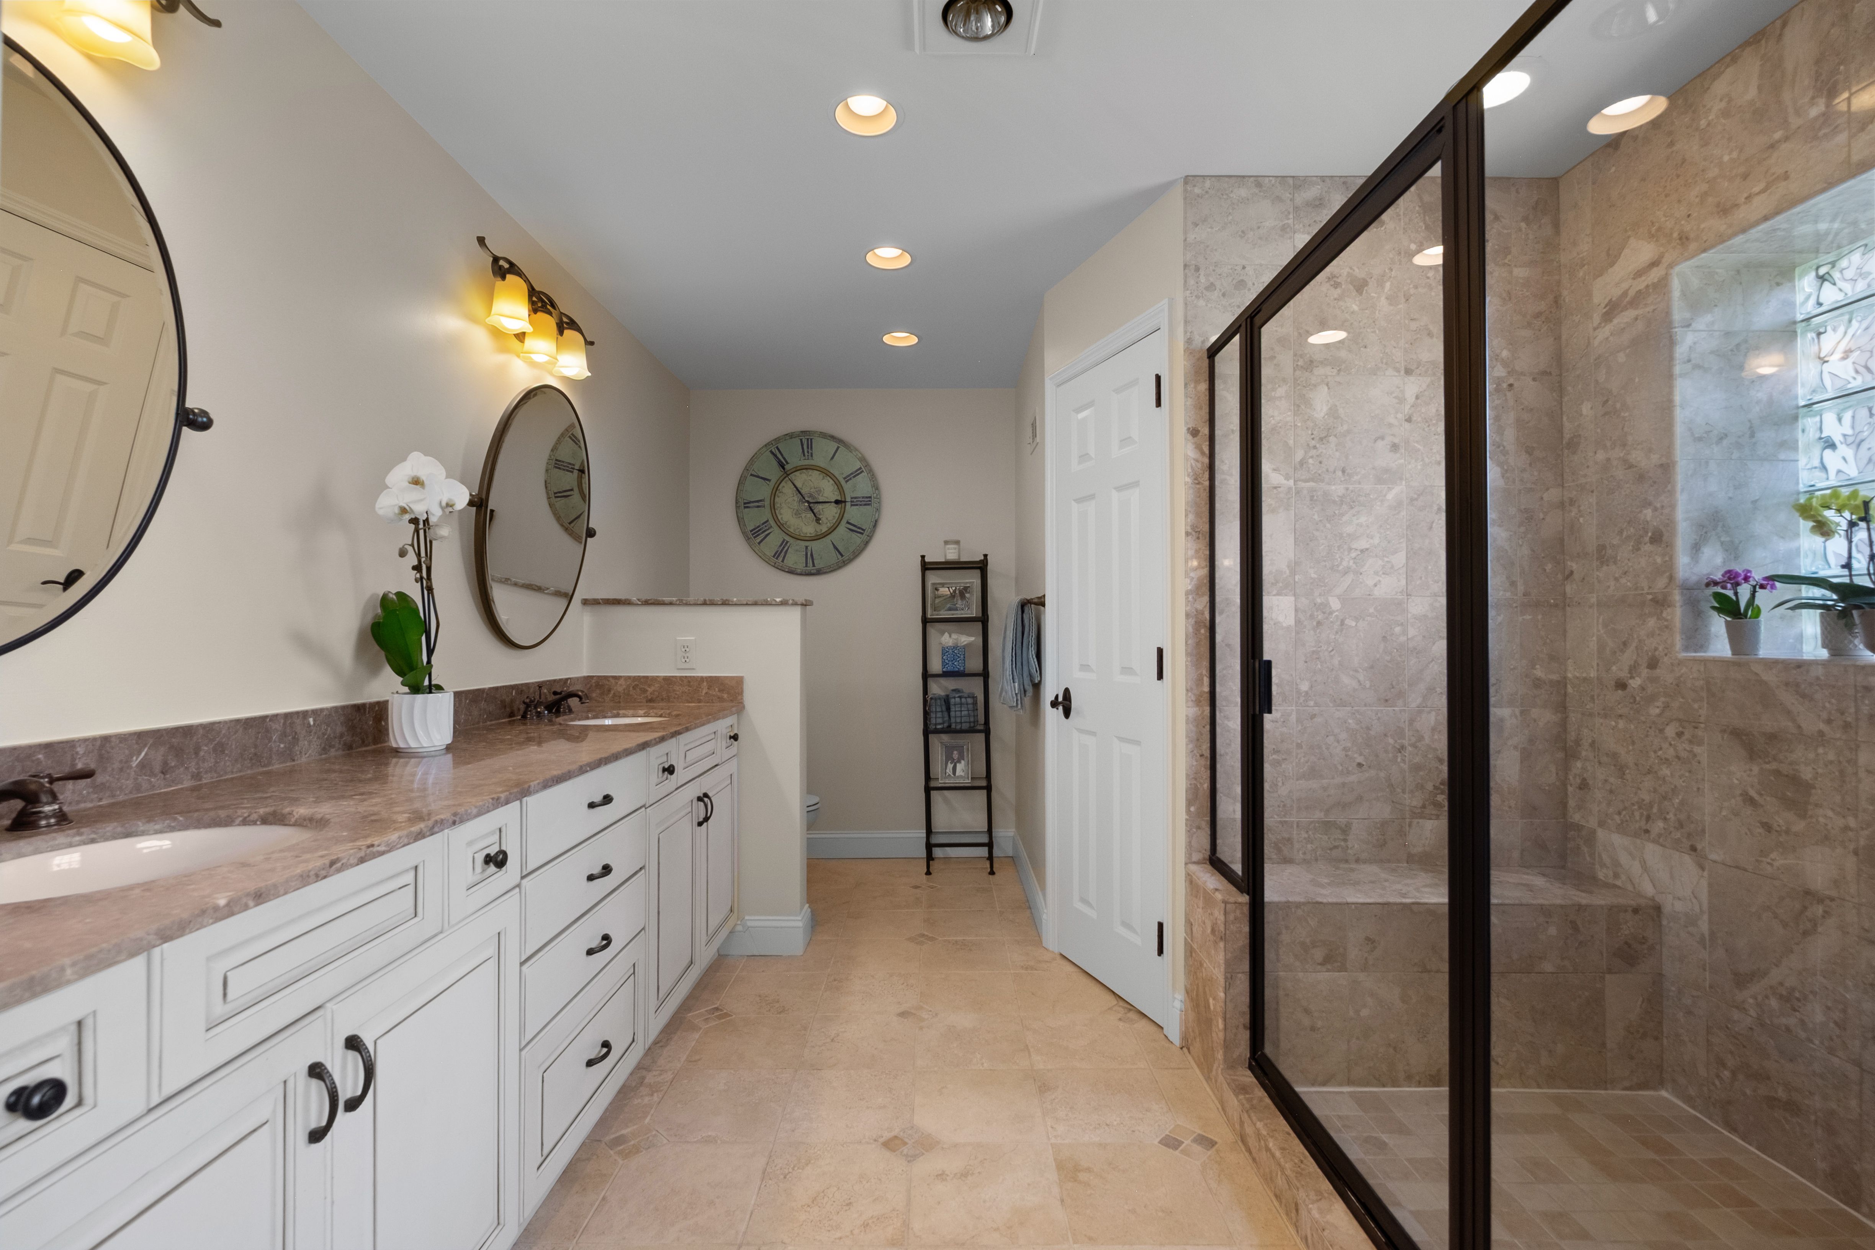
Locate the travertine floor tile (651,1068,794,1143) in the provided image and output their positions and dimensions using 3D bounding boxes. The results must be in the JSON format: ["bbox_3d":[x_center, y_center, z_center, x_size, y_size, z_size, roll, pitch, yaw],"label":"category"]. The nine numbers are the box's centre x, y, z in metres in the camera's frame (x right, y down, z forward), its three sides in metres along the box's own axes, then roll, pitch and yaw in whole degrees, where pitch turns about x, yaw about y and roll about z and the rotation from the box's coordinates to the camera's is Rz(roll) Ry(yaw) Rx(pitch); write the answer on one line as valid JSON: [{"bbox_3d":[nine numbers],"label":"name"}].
[{"bbox_3d":[-0.530,1.188,1.929,0.310,0.011,0.293,0,-1,0],"label":"travertine floor tile"}]

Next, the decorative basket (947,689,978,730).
[{"bbox_3d":[0.122,0.420,3.840,0.145,0.200,0.160,0,0,0],"label":"decorative basket"}]

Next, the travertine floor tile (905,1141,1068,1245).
[{"bbox_3d":[0.097,1.183,1.626,0.310,0.011,0.298,0,-1,0],"label":"travertine floor tile"}]

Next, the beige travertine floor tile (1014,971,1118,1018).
[{"bbox_3d":[0.411,1.193,2.523,0.310,0.011,0.298,0,-1,0],"label":"beige travertine floor tile"}]

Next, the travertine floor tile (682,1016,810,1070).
[{"bbox_3d":[-0.530,1.191,2.225,0.310,0.011,0.293,0,-1,0],"label":"travertine floor tile"}]

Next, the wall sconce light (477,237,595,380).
[{"bbox_3d":[-1.187,-0.886,2.340,0.165,0.225,0.655,0,0,0],"label":"wall sconce light"}]

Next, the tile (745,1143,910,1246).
[{"bbox_3d":[-0.217,1.199,1.649,0.315,0.012,0.295,0,0,0],"label":"tile"}]

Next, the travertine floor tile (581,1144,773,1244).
[{"bbox_3d":[-0.532,1.183,1.626,0.310,0.011,0.298,0,-1,0],"label":"travertine floor tile"}]

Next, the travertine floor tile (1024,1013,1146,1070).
[{"bbox_3d":[0.417,1.203,2.250,0.309,0.012,0.301,0,0,0],"label":"travertine floor tile"}]

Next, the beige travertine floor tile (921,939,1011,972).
[{"bbox_3d":[0.103,1.207,2.840,0.315,0.012,0.295,0,0,0],"label":"beige travertine floor tile"}]

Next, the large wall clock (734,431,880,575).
[{"bbox_3d":[-0.673,-0.636,4.077,0.755,0.755,0.040,0,-1,0],"label":"large wall clock"}]

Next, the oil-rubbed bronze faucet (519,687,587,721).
[{"bbox_3d":[-1.168,0.236,2.430,0.155,0.097,0.250,0,0,0],"label":"oil-rubbed bronze faucet"}]

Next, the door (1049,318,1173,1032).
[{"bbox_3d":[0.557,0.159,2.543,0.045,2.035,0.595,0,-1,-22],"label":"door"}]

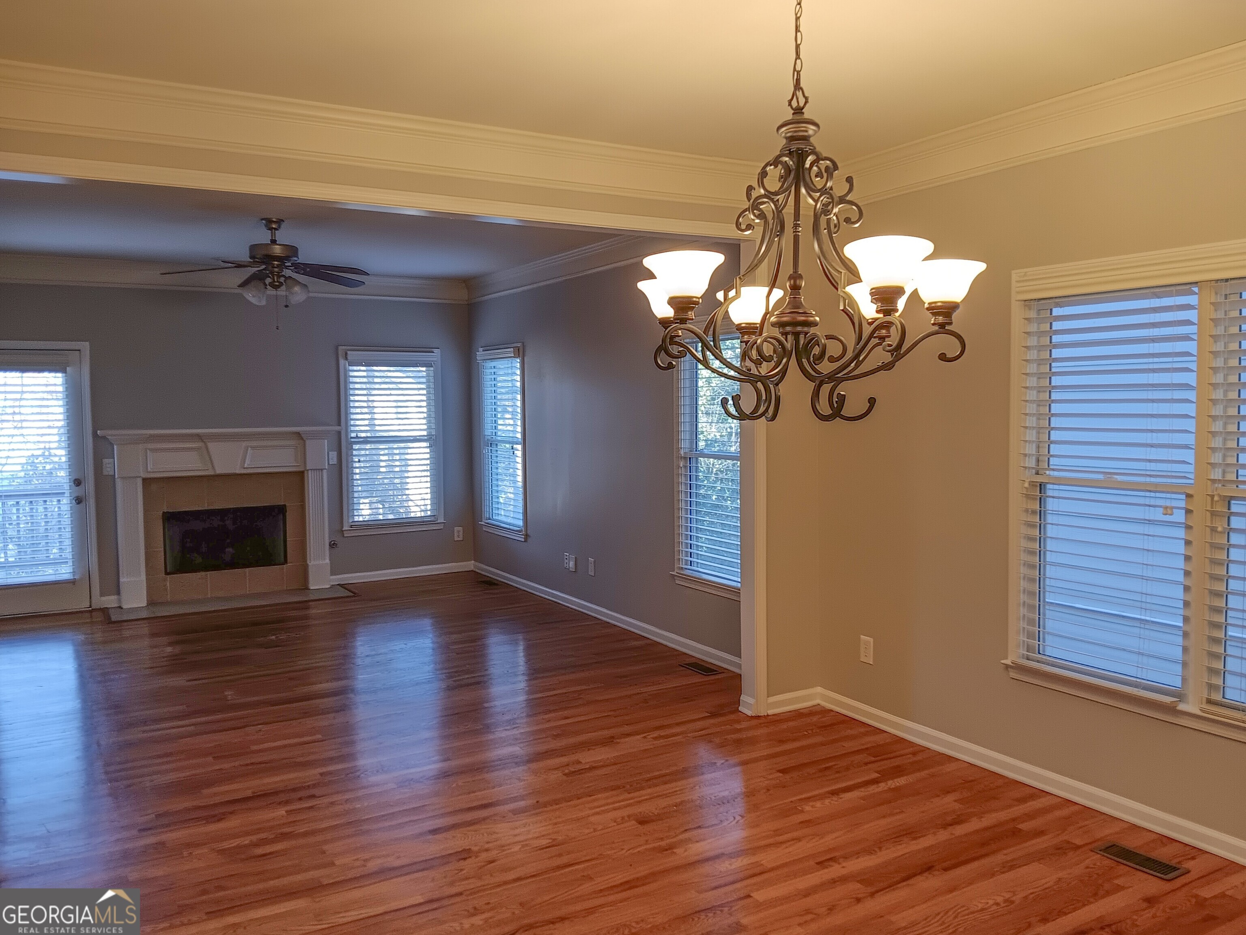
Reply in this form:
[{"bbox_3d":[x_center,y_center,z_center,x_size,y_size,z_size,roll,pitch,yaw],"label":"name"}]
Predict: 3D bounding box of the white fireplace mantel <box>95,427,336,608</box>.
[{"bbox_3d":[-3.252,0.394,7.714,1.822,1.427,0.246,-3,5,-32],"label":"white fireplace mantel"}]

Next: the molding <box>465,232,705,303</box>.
[{"bbox_3d":[-0.375,-1.516,6.975,0.095,0.162,4.269,-3,5,-32],"label":"molding"}]

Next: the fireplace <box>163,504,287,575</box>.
[{"bbox_3d":[-3.365,0.589,7.906,0.951,0.515,0.300,-3,5,-32],"label":"fireplace"}]

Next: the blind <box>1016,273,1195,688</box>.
[{"bbox_3d":[1.855,0.080,3.636,0.060,1.517,0.692,-3,5,-32],"label":"blind"}]

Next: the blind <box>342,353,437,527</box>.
[{"bbox_3d":[-2.067,-0.266,8.481,0.836,1.545,0.070,-3,5,-32],"label":"blind"}]

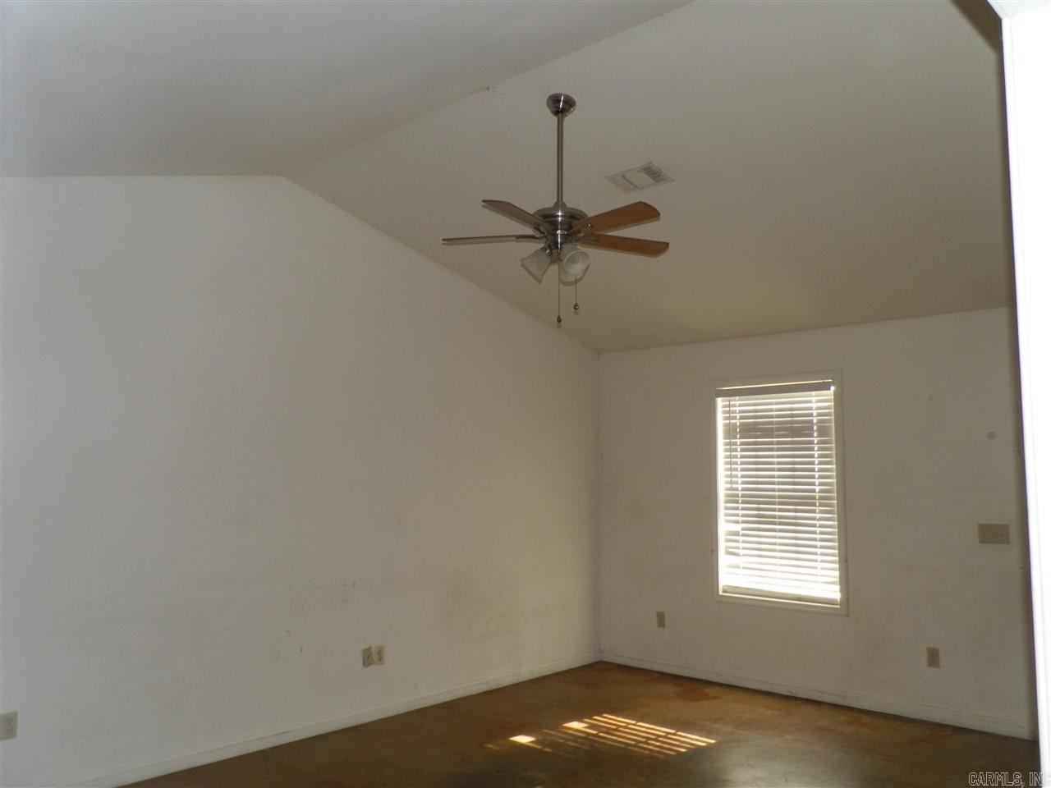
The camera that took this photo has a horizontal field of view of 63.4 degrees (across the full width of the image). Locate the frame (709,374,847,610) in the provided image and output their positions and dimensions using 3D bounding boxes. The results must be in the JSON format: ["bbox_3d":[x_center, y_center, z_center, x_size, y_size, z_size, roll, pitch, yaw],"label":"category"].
[{"bbox_3d":[1.737,0.666,5.857,0.969,1.579,0.090,-5,-7,42],"label":"frame"}]

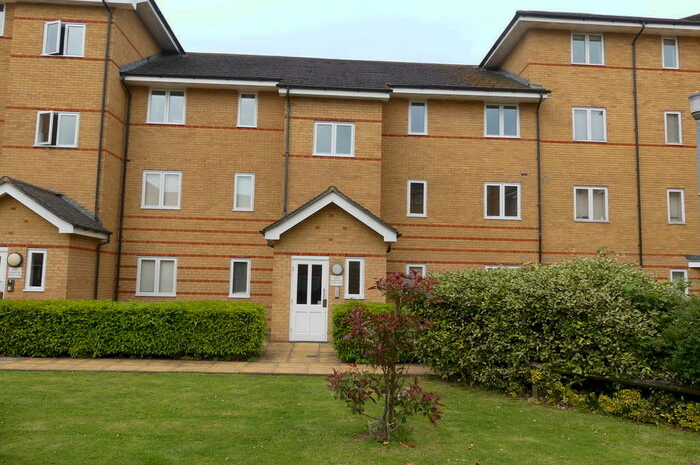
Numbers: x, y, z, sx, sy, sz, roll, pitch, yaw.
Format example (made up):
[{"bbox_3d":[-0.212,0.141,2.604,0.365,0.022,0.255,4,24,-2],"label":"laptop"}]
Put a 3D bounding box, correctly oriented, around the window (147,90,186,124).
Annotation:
[{"bbox_3d":[-5.649,-3.861,15.633,1.130,1.100,0.100,2,-6,-3],"label":"window"}]

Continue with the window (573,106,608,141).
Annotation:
[{"bbox_3d":[7.805,-3.489,16.477,1.140,1.120,0.100,2,-6,-3],"label":"window"}]

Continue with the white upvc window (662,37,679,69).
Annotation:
[{"bbox_3d":[10.770,-6.037,16.988,0.555,1.103,0.100,2,-5,-3],"label":"white upvc window"}]

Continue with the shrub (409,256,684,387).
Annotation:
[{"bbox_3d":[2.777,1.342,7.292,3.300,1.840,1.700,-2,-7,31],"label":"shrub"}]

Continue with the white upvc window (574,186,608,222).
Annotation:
[{"bbox_3d":[7.751,-0.892,16.192,1.129,1.131,0.100,2,-6,-3],"label":"white upvc window"}]

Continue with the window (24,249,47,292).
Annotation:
[{"bbox_3d":[-7.532,0.908,12.162,0.490,1.020,0.100,2,-6,-3],"label":"window"}]

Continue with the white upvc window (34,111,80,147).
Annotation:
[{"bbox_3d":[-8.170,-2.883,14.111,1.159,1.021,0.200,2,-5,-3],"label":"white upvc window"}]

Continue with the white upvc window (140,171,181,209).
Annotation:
[{"bbox_3d":[-5.733,-1.298,15.390,1.152,1.167,0.100,2,-5,-3],"label":"white upvc window"}]

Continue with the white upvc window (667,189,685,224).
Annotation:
[{"bbox_3d":[10.571,-0.828,16.393,0.590,1.130,0.100,2,-6,-3],"label":"white upvc window"}]

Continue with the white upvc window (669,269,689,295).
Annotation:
[{"bbox_3d":[10.507,1.779,16.140,0.590,1.130,0.100,2,-6,-3],"label":"white upvc window"}]

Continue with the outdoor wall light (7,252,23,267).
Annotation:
[{"bbox_3d":[-7.888,0.646,11.917,0.325,0.325,0.110,2,-5,-3],"label":"outdoor wall light"}]

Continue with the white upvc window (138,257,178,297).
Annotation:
[{"bbox_3d":[-5.793,1.323,15.158,1.155,1.165,0.100,2,-5,-3],"label":"white upvc window"}]

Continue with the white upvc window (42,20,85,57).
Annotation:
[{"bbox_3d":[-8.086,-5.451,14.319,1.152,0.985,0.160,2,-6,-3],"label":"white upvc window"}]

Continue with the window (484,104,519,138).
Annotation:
[{"bbox_3d":[4.944,-3.635,16.414,1.152,1.109,0.100,2,-5,-3],"label":"window"}]

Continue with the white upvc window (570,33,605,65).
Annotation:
[{"bbox_3d":[7.865,-6.065,16.723,1.130,1.090,0.100,2,-6,-3],"label":"white upvc window"}]

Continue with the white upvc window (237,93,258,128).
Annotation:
[{"bbox_3d":[-3.188,-3.822,15.770,0.570,1.091,0.100,2,-5,-3],"label":"white upvc window"}]

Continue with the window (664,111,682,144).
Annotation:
[{"bbox_3d":[10.639,-3.414,16.644,0.590,1.100,0.100,2,-6,-3],"label":"window"}]

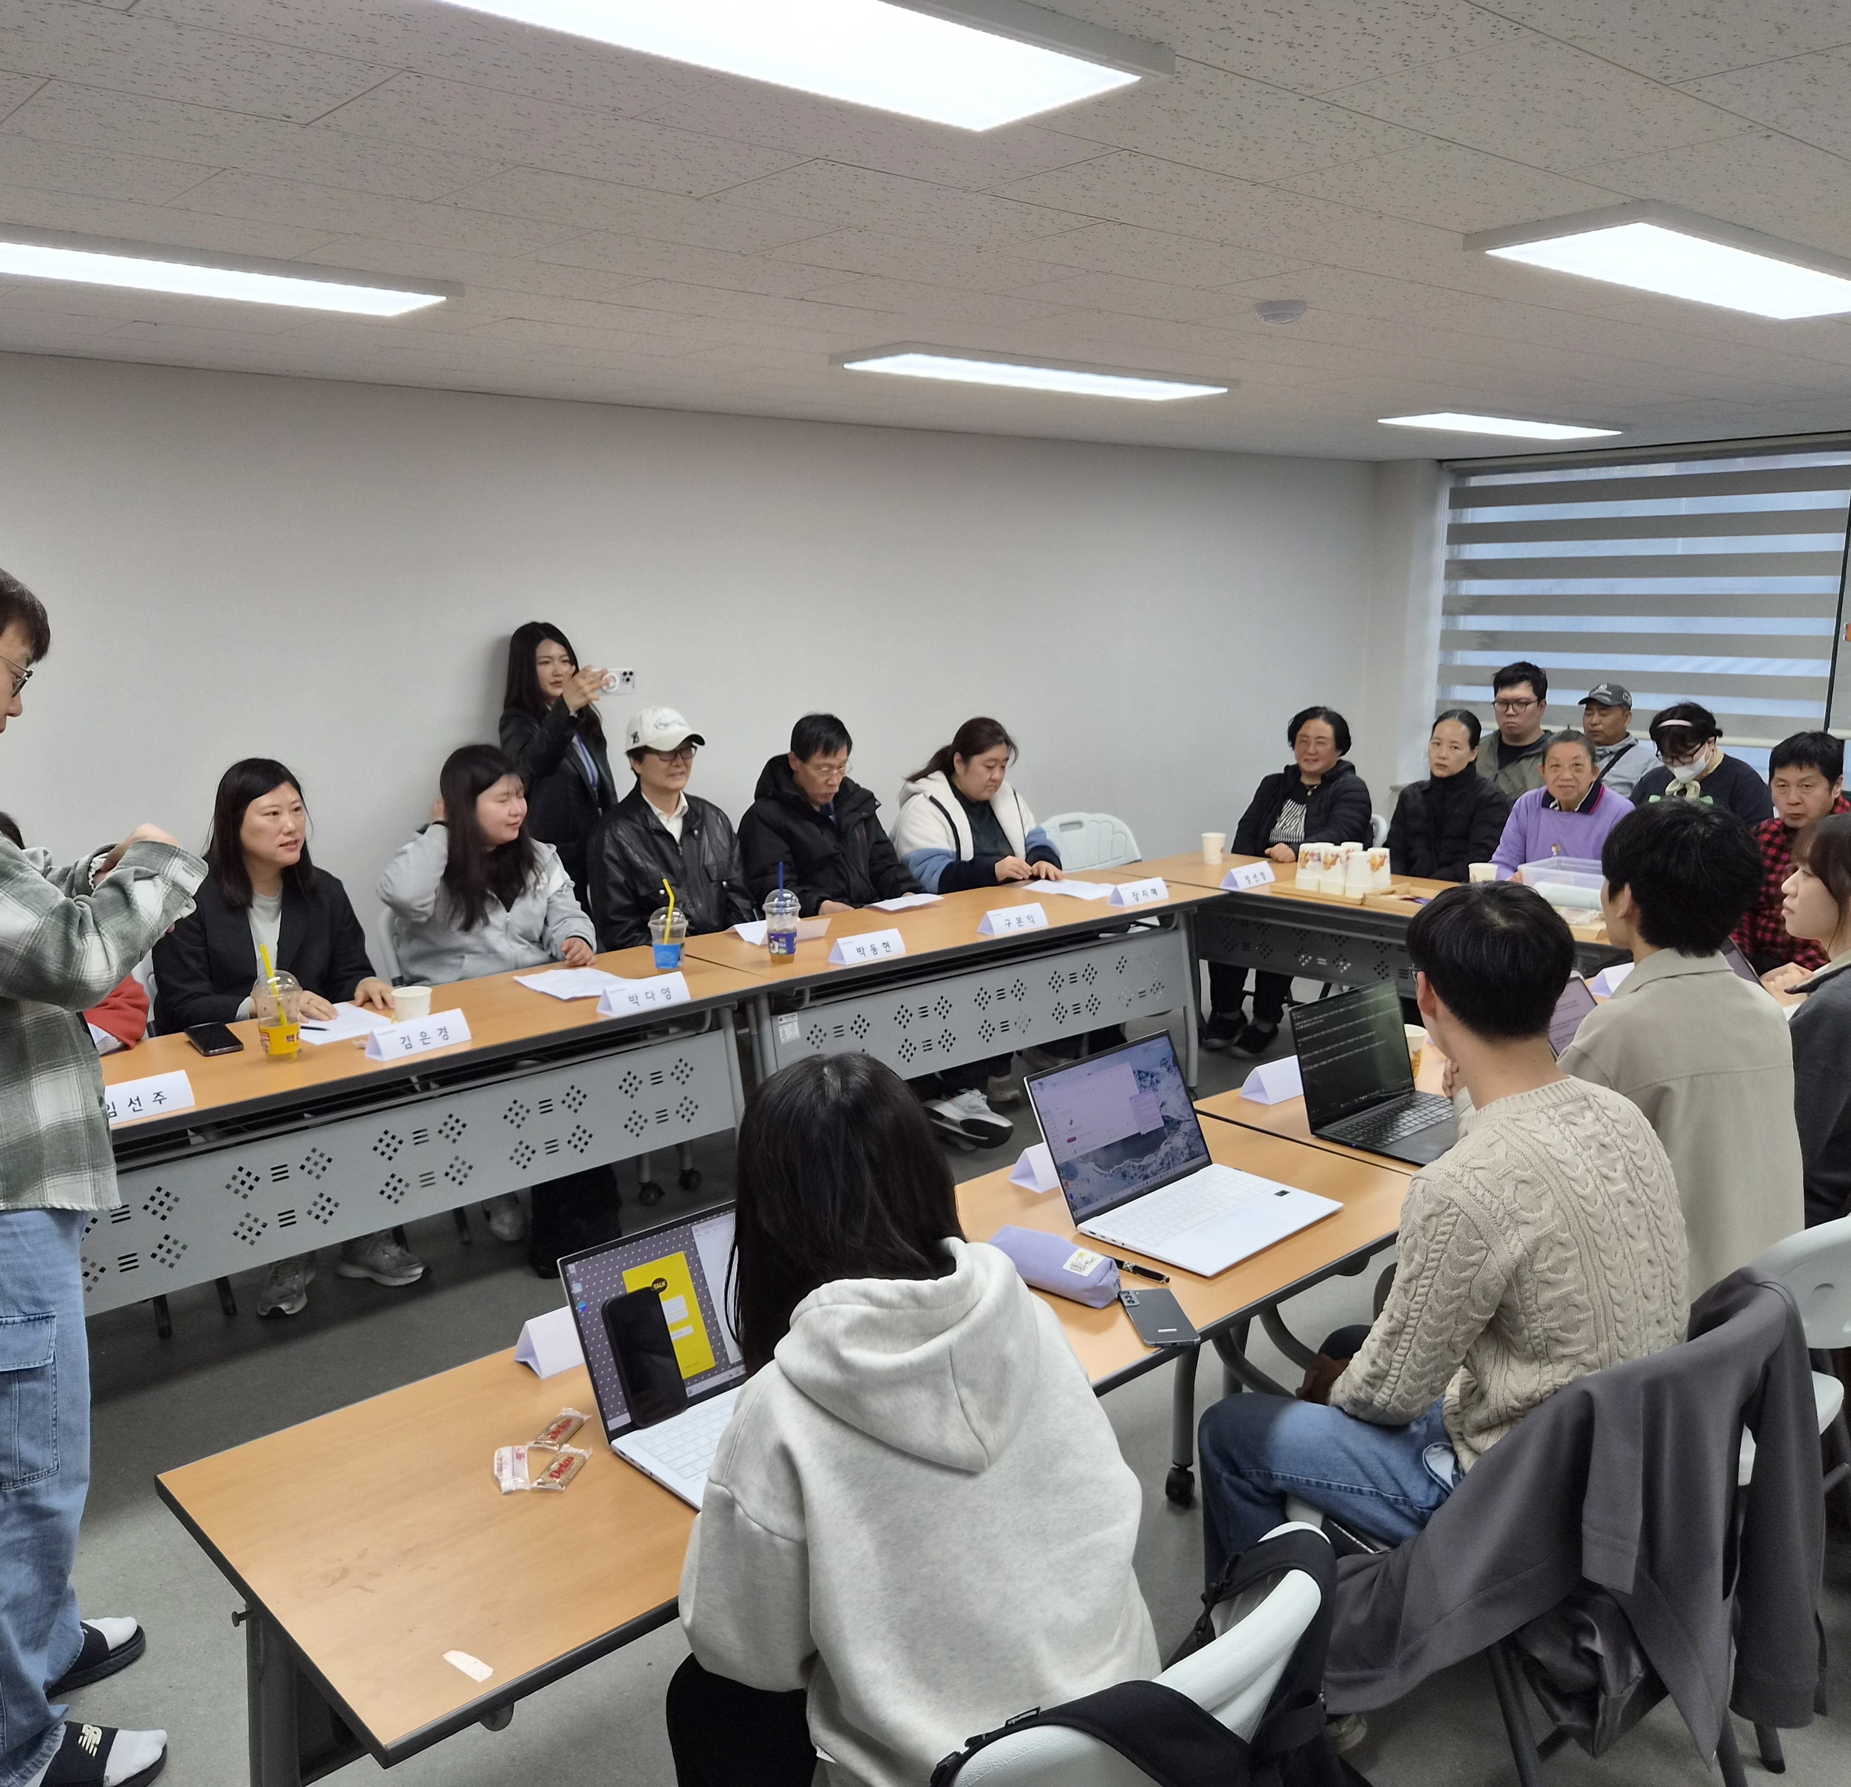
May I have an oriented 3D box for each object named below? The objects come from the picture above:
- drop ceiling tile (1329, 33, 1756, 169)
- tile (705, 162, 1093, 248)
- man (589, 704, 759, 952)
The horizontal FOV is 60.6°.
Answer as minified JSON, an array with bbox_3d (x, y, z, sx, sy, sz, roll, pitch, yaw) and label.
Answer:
[{"bbox_3d":[0.799,-1.006,2.031,0.600,0.018,0.300,-10,14,-40],"label":"drop ceiling tile"},{"bbox_3d":[-0.022,-1.108,2.538,0.600,0.018,0.300,-10,15,-41],"label":"tile"},{"bbox_3d":[-0.660,0.154,4.500,0.550,1.340,0.750,-10,15,-41],"label":"man"}]

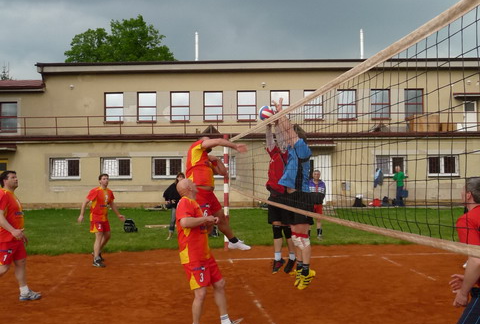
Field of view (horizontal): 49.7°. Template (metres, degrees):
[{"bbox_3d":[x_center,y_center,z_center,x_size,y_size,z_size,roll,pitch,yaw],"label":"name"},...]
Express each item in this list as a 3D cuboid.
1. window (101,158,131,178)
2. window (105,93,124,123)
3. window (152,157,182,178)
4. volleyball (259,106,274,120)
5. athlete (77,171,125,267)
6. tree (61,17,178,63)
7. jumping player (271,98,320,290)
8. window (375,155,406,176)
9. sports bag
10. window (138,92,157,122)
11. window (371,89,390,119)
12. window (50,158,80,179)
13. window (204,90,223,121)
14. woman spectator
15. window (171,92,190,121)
[{"bbox_3d":[-5.614,0.307,23.400,1.380,0.950,0.150,0,-1,2],"label":"window"},{"bbox_3d":[-6.426,-2.786,26.541,0.989,1.553,0.150,0,-2,1],"label":"window"},{"bbox_3d":[-3.256,0.271,23.350,1.380,0.970,0.150,0,-1,2],"label":"window"},{"bbox_3d":[0.362,-0.653,7.000,0.210,0.210,0.210,0,-1,0],"label":"volleyball"},{"bbox_3d":[-2.729,1.133,10.200,0.620,1.800,0.720,-2,-2,38],"label":"athlete"},{"bbox_3d":[-10.241,-4.877,44.000,10.000,14.980,10.000,0,-1,0],"label":"tree"},{"bbox_3d":[0.697,0.408,6.500,0.650,2.380,0.600,0,-1,-22],"label":"jumping player"},{"bbox_3d":[6.869,0.188,23.449,1.391,0.983,0.150,0,-2,1],"label":"window"},{"bbox_3d":[-3.300,1.923,15.600,0.410,0.410,0.280,0,-2,-14],"label":"sports bag"},{"bbox_3d":[-4.736,-2.803,26.504,0.983,1.561,0.150,0,-2,1],"label":"window"},{"bbox_3d":[7.110,-2.920,26.244,0.989,1.531,0.150,0,-2,1],"label":"window"},{"bbox_3d":[-8.014,0.317,23.776,1.396,0.974,0.150,0,-2,1],"label":"window"},{"bbox_3d":[-1.354,-2.825,26.450,1.000,1.500,0.150,0,-1,2],"label":"window"},{"bbox_3d":[-1.670,1.105,13.000,0.650,1.670,0.600,0,-1,11],"label":"woman spectator"},{"bbox_3d":[-3.046,-2.815,26.500,1.000,1.500,0.150,0,-1,2],"label":"window"}]

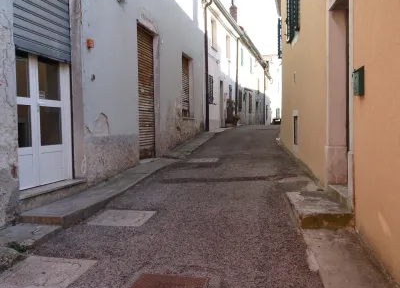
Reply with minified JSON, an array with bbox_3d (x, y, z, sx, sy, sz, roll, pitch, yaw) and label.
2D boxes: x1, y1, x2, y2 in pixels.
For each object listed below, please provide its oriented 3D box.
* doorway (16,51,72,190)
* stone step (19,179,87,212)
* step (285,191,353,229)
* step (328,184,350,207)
[{"bbox_3d":[-2.083,-0.379,5.298,0.072,1.854,1.442,0,2,12],"label":"doorway"},{"bbox_3d":[-1.941,0.642,5.243,0.288,0.206,1.555,0,2,12],"label":"stone step"},{"bbox_3d":[1.354,0.764,4.746,0.546,0.180,1.308,-1,2,6],"label":"step"},{"bbox_3d":[1.758,0.618,4.758,0.278,0.118,0.999,-1,2,6],"label":"step"}]

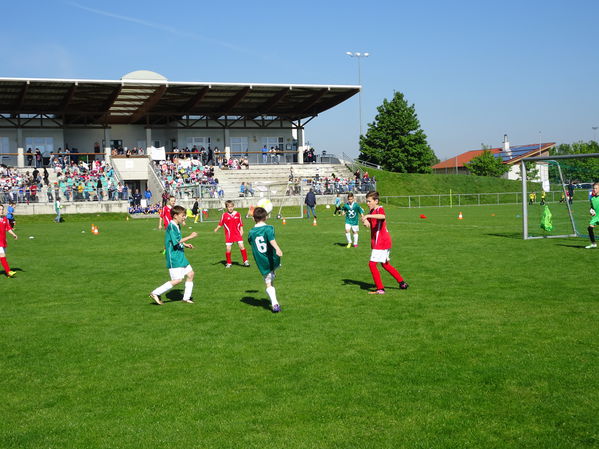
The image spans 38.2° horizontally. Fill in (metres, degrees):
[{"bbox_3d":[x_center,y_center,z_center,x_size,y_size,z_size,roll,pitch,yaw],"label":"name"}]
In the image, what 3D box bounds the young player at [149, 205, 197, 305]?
[{"bbox_3d":[-1.661,0.388,11.245,0.540,1.270,0.450,-1,2,12],"label":"young player"}]

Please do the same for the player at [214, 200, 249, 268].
[{"bbox_3d":[-1.312,0.170,16.657,0.600,1.290,0.380,-2,2,-6],"label":"player"}]

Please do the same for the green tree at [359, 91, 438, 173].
[{"bbox_3d":[10.873,-10.159,95.000,8.500,8.900,8.300,-2,2,0],"label":"green tree"}]

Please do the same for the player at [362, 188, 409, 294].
[{"bbox_3d":[1.149,0.231,11.678,0.580,1.380,0.450,-2,2,6],"label":"player"}]

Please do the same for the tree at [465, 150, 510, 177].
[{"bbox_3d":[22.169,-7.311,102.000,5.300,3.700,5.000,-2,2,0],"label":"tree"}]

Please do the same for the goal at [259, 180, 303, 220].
[{"bbox_3d":[-1.449,-1.364,49.451,1.400,2.050,5.100,-3,2,-22],"label":"goal"}]

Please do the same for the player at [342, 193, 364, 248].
[{"bbox_3d":[1.316,-0.103,21.203,0.530,1.360,0.360,-2,2,7],"label":"player"}]

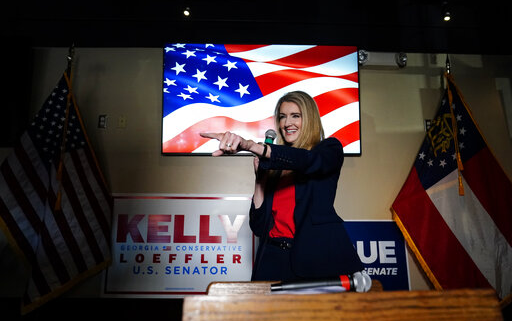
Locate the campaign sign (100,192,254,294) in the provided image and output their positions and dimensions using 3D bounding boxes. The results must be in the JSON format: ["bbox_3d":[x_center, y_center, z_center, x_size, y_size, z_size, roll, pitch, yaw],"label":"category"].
[{"bbox_3d":[-0.597,0.682,2.755,1.220,0.815,0.020,0,-13,0],"label":"campaign sign"}]

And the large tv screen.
[{"bbox_3d":[0.054,-0.515,2.919,1.670,0.955,0.070,0,-5,-2],"label":"large tv screen"}]

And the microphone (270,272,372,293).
[{"bbox_3d":[0.163,0.310,0.850,0.252,0.052,0.052,-3,-11,3],"label":"microphone"}]

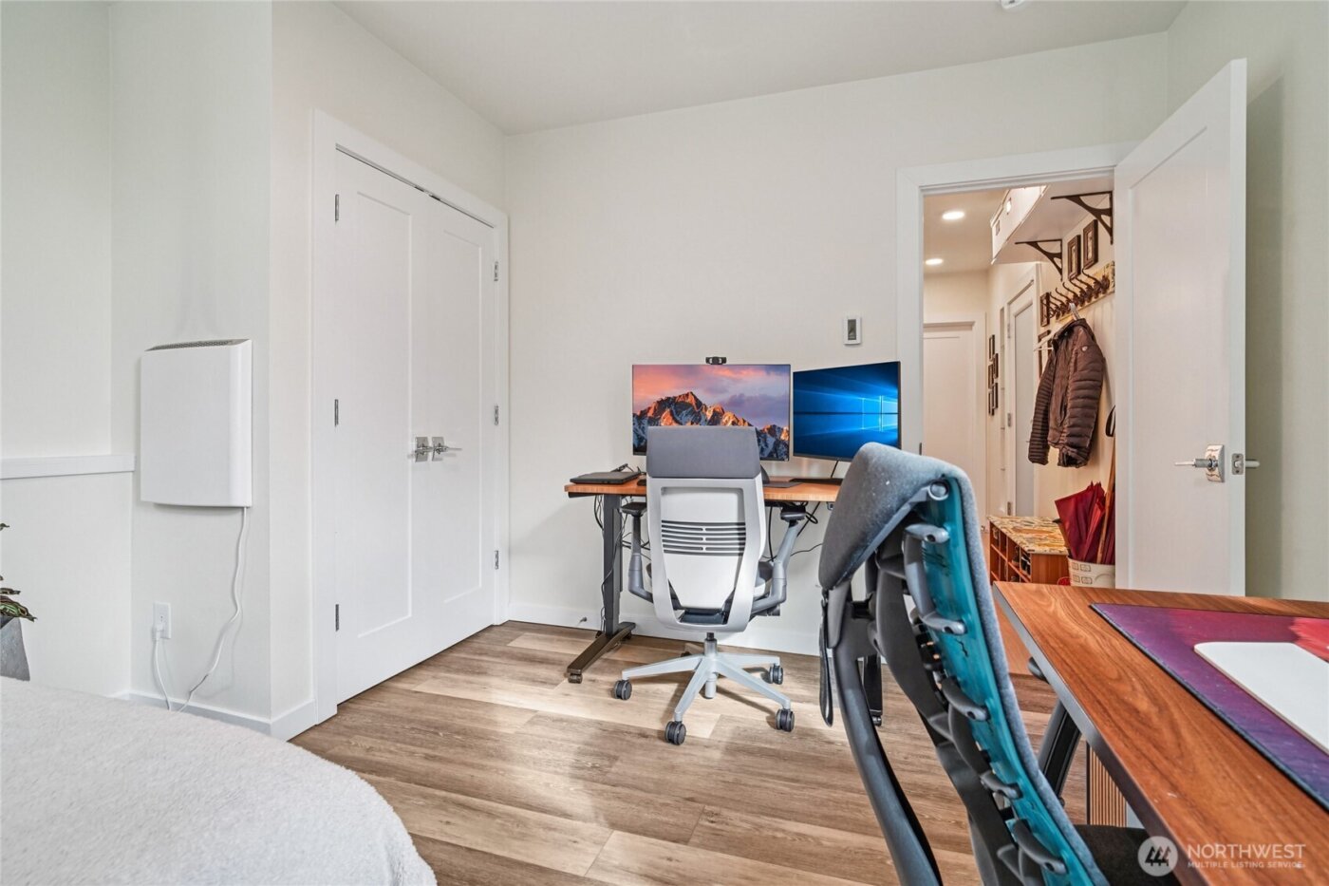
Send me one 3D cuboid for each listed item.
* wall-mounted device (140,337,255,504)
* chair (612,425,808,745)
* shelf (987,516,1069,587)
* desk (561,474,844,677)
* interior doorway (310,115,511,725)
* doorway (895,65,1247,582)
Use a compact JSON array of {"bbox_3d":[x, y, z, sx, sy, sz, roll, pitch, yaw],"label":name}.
[{"bbox_3d":[-1.568,-0.068,1.968,0.390,0.540,0.110,0,1,18],"label":"wall-mounted device"},{"bbox_3d":[0.188,0.459,2.194,0.670,1.030,0.650,0,1,11],"label":"chair"},{"bbox_3d":[2.091,0.724,3.215,0.400,0.470,1.070,0,1,18],"label":"shelf"},{"bbox_3d":[0.287,0.580,2.469,1.290,0.780,0.640,0,1,18],"label":"desk"},{"bbox_3d":[-1.048,-0.087,2.620,0.100,2.110,1.180,0,1,18],"label":"interior doorway"},{"bbox_3d":[1.327,-0.100,2.135,0.860,2.150,0.800,0,1,18],"label":"doorway"}]

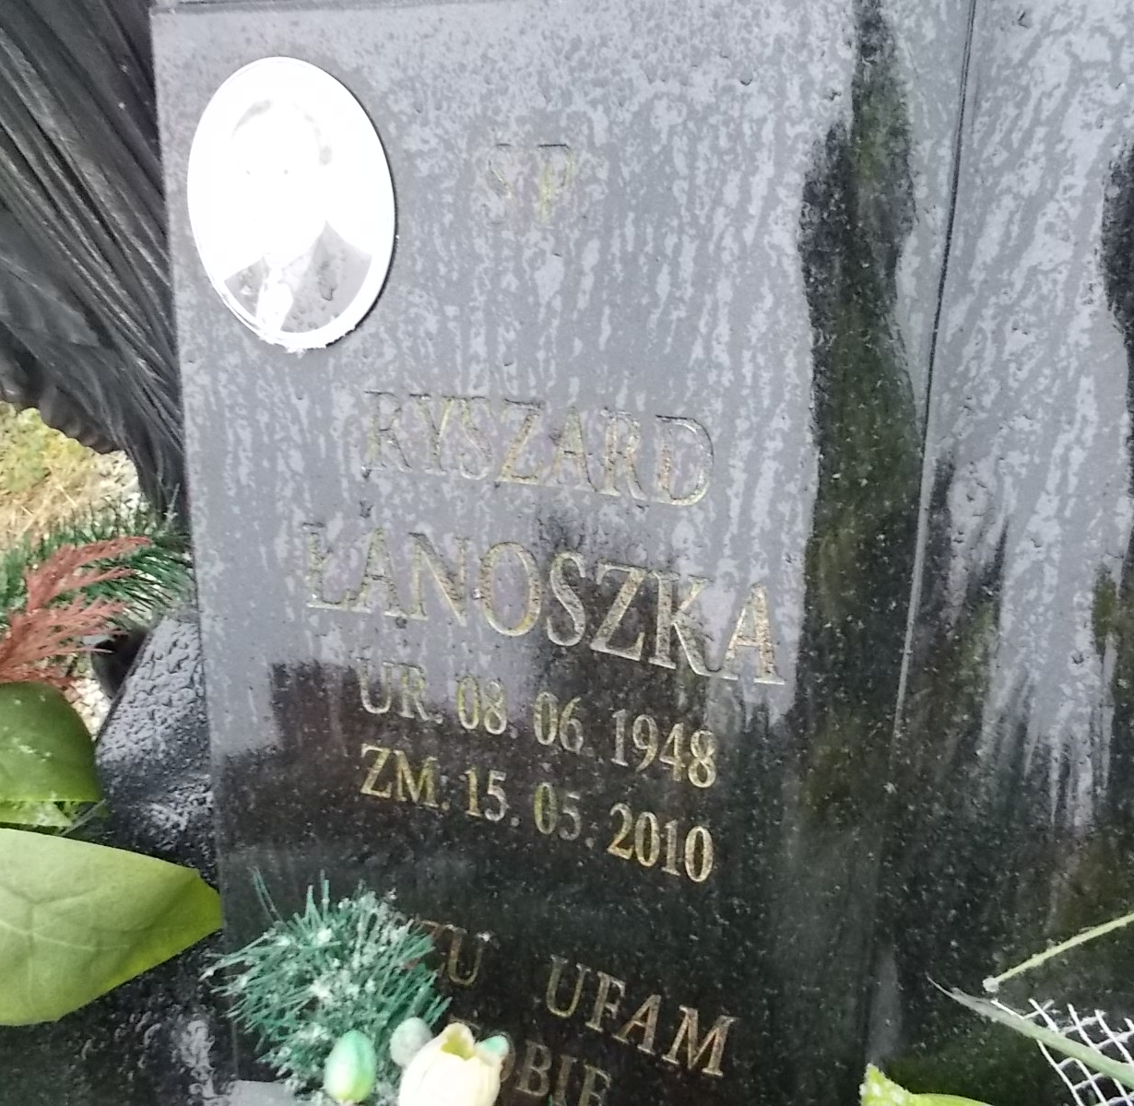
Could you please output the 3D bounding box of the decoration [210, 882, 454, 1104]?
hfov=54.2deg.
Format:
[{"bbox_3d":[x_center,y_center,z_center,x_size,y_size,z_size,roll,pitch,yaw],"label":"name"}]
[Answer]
[{"bbox_3d":[-0.120,0.230,0.570,0.120,0.130,0.115,7,21,15],"label":"decoration"}]

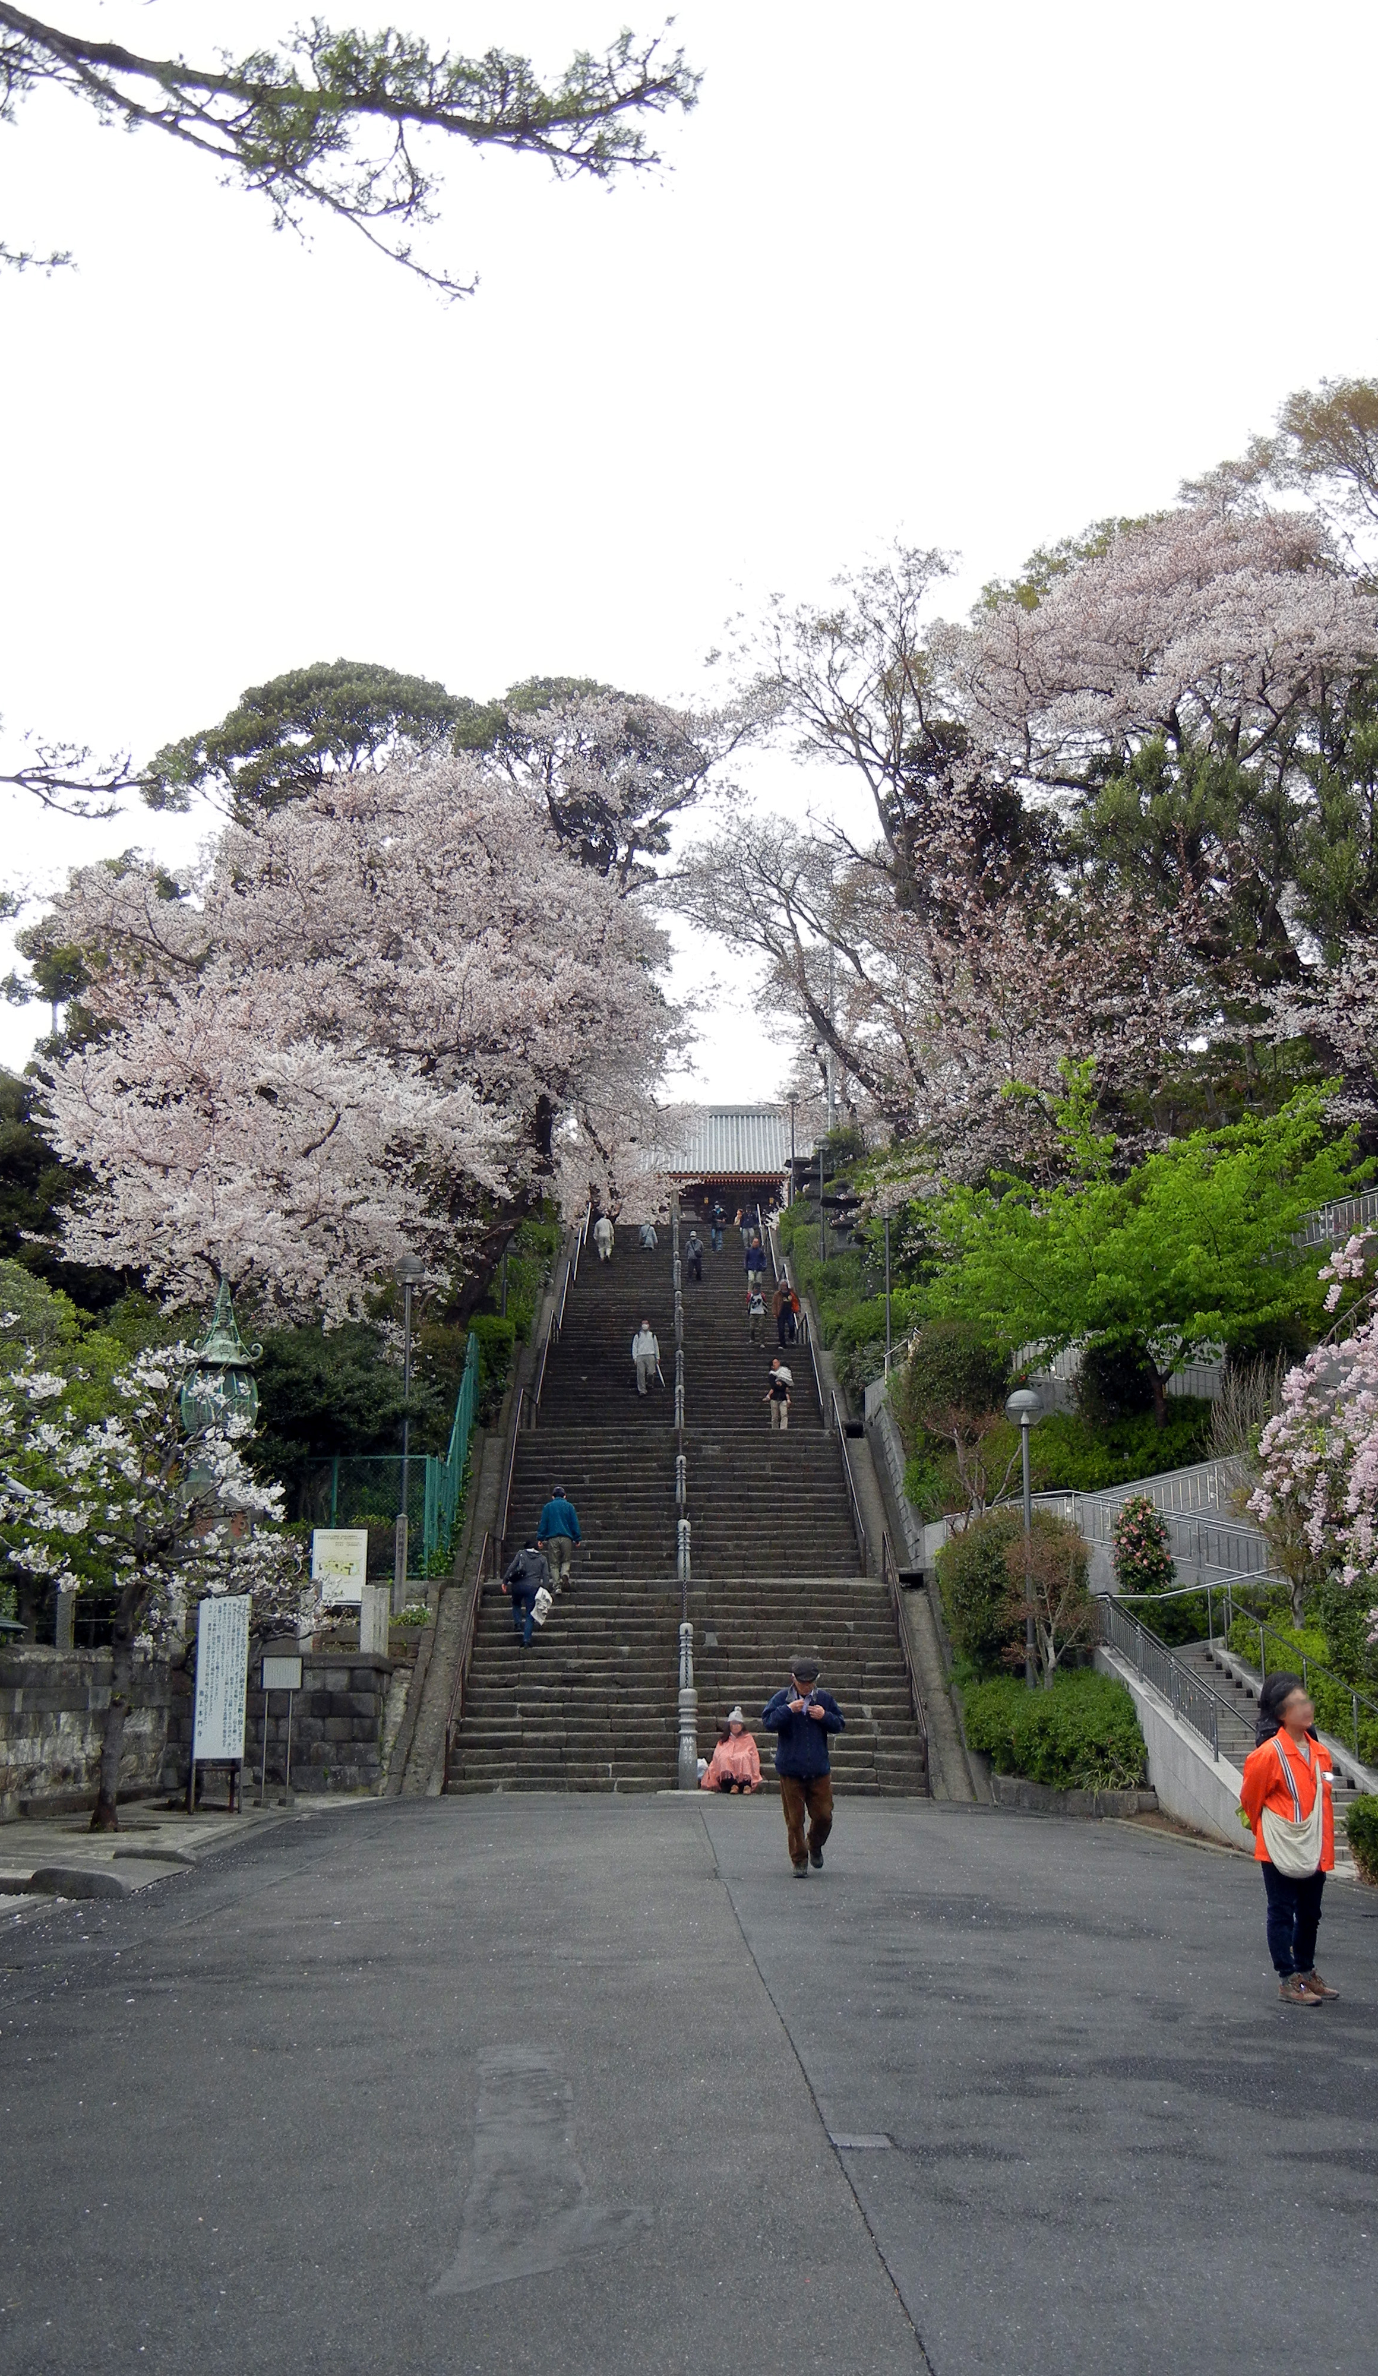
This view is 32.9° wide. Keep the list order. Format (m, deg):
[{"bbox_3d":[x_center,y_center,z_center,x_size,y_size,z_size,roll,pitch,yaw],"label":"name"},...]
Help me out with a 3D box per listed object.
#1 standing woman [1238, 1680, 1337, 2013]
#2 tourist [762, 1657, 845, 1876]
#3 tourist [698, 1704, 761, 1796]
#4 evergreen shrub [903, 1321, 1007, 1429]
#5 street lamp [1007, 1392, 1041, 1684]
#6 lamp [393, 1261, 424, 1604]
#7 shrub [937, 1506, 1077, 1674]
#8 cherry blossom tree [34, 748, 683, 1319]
[{"bbox_3d":[2.998,3.253,11.650,0.500,1.570,0.420,9,-15,-37],"label":"standing woman"},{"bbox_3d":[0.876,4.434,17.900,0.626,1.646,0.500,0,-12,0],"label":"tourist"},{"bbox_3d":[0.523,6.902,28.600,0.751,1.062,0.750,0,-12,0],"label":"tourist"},{"bbox_3d":[4.679,3.356,41.000,1.820,2.051,1.820,0,-12,0],"label":"evergreen shrub"},{"bbox_3d":[4.121,4.547,28.700,0.457,4.152,0.457,0,-12,0],"label":"street lamp"},{"bbox_3d":[-4.310,3.765,36.000,0.458,5.579,0.458,0,-12,0],"label":"lamp"},{"bbox_3d":[4.214,5.416,31.000,1.836,2.356,1.836,0,-12,0],"label":"shrub"},{"bbox_3d":[-7.080,-3.477,50.000,13.882,12.678,11.500,0,-12,0],"label":"cherry blossom tree"}]

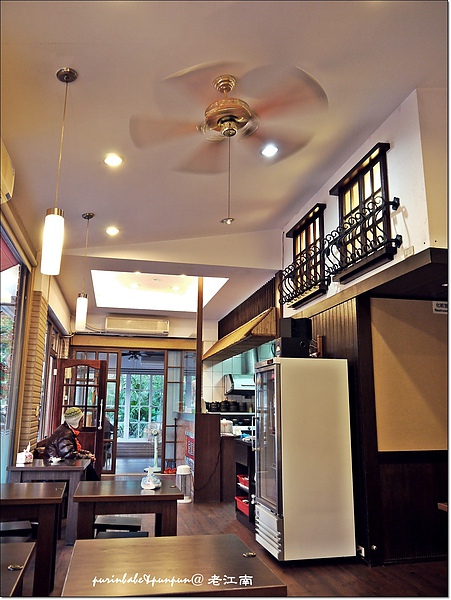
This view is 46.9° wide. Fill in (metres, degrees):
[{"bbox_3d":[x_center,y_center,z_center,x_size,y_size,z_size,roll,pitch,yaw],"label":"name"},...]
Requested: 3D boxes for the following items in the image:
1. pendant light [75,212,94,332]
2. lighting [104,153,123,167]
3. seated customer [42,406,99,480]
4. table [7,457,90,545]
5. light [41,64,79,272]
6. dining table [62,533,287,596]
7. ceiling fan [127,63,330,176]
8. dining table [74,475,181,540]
[{"bbox_3d":[-1.490,-0.300,5.514,0.135,1.268,0.135,3,-12,-11],"label":"pendant light"},{"bbox_3d":[-0.963,-1.212,4.466,0.160,0.050,0.160,-8,-10,-13],"label":"lighting"},{"bbox_3d":[-1.780,1.921,6.022,0.690,1.310,0.520,4,-12,-16],"label":"seated customer"},{"bbox_3d":[-1.835,2.092,5.440,0.734,0.737,0.734,2,-12,-8],"label":"table"},{"bbox_3d":[-0.996,-0.782,3.121,0.135,1.287,0.135,3,-12,-11],"label":"light"},{"bbox_3d":[-0.231,1.384,1.967,0.734,0.737,0.734,3,-12,-12],"label":"dining table"},{"bbox_3d":[0.024,-1.301,3.535,1.320,0.415,1.320,3,-12,-11],"label":"ceiling fan"},{"bbox_3d":[-0.713,1.756,3.779,0.734,0.737,0.734,3,-12,-11],"label":"dining table"}]

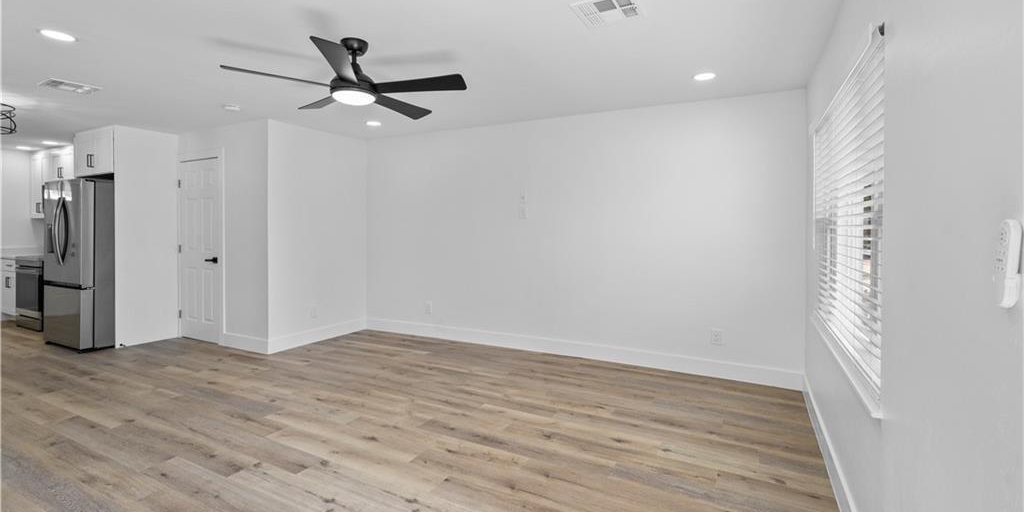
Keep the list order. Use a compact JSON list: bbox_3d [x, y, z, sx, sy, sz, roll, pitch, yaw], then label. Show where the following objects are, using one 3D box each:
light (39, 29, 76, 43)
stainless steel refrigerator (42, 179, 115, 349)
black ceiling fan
[{"bbox_3d":[-2.622,-1.267,2.628,0.160,0.020,0.160,1,2,28],"label":"light"},{"bbox_3d":[-4.604,0.072,5.188,0.910,1.780,0.890,1,2,28],"label":"stainless steel refrigerator"},{"bbox_3d":[-0.925,-1.107,2.710,1.280,0.340,1.280,1,2,28],"label":"black ceiling fan"}]

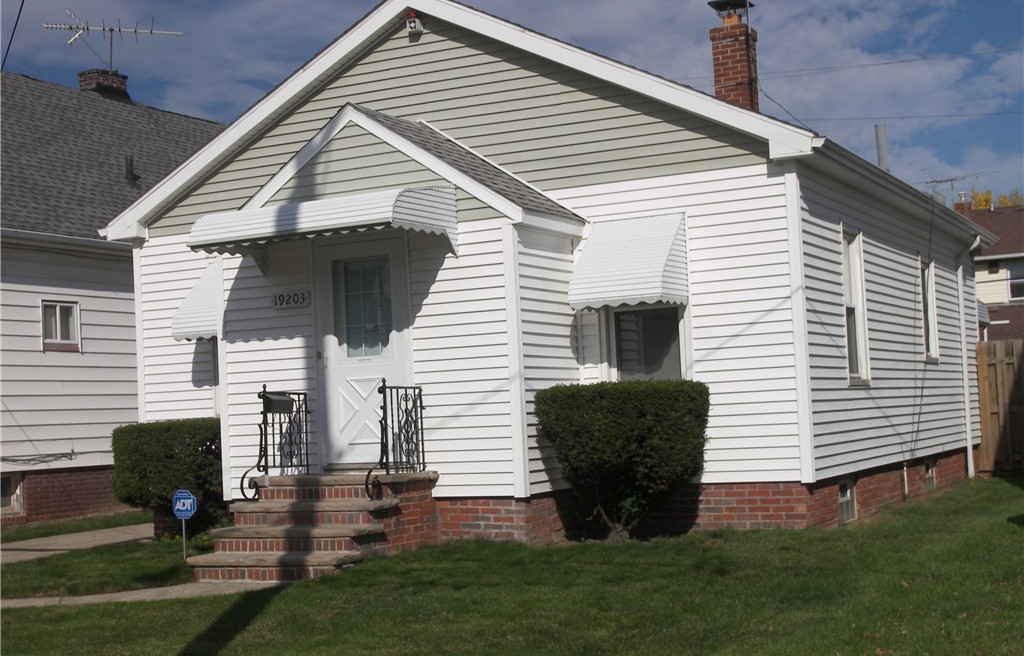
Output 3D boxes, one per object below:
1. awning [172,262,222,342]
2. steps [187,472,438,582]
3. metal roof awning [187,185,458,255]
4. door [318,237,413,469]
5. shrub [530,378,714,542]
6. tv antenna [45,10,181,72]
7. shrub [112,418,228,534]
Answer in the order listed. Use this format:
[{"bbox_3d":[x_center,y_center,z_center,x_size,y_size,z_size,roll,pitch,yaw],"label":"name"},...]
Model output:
[{"bbox_3d":[-2.958,-0.304,15.921,0.910,0.870,0.710,-4,-4,26],"label":"awning"},{"bbox_3d":[-1.670,1.695,13.209,1.455,0.800,1.767,-4,-4,26],"label":"steps"},{"bbox_3d":[-1.670,-0.895,13.631,2.055,0.655,1.167,-4,-4,26],"label":"metal roof awning"},{"bbox_3d":[-1.344,0.225,14.076,0.920,2.040,0.080,-4,-4,26],"label":"door"},{"bbox_3d":[0.963,1.146,13.267,1.320,1.400,1.140,-4,-4,26],"label":"shrub"},{"bbox_3d":[-7.321,-5.272,28.287,2.500,1.100,2.000,-2,-3,-14],"label":"tv antenna"},{"bbox_3d":[-3.169,1.567,15.409,1.300,1.280,1.120,-4,-4,26],"label":"shrub"}]

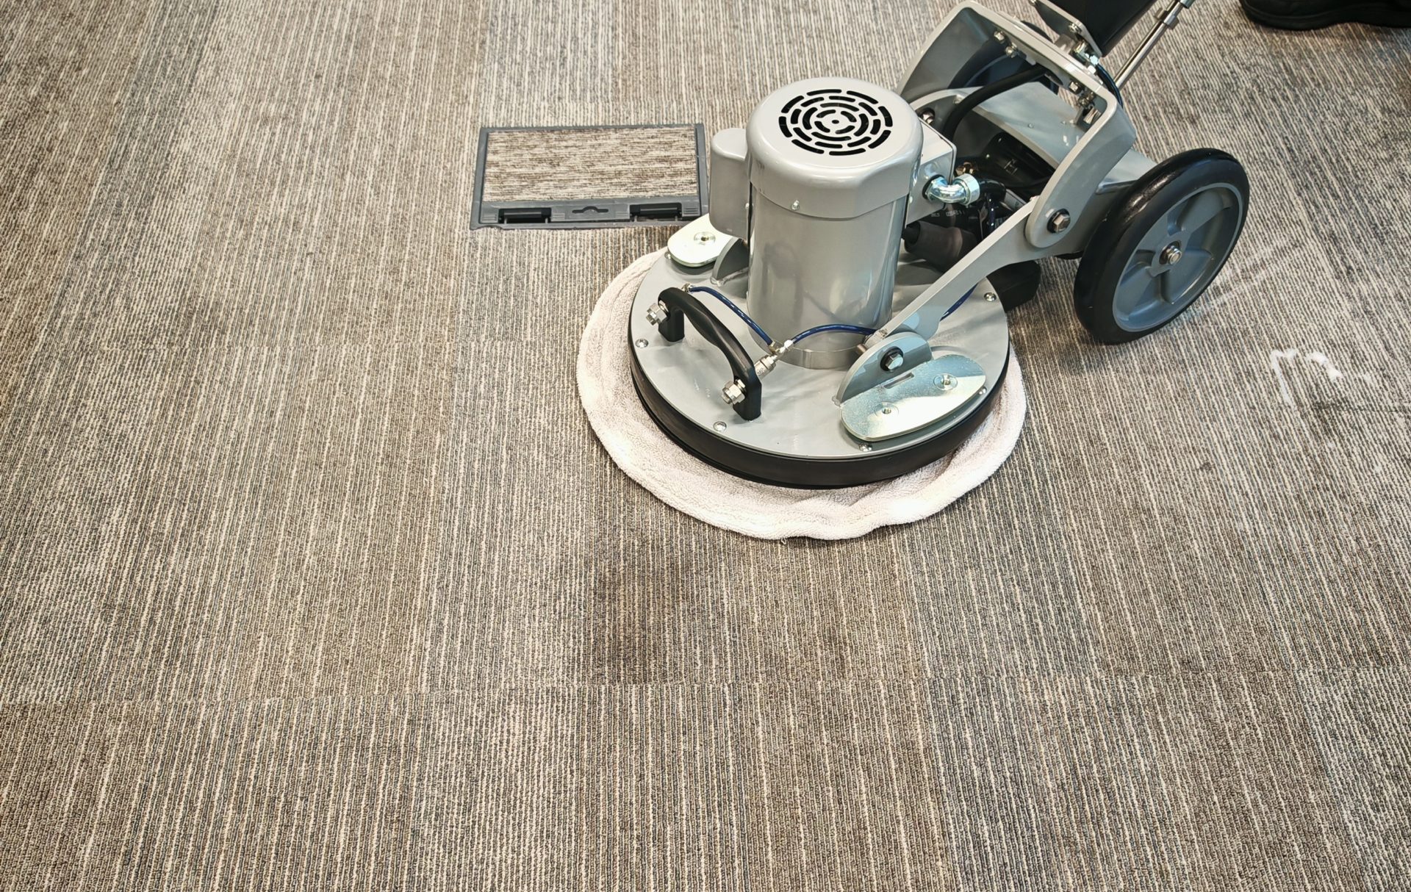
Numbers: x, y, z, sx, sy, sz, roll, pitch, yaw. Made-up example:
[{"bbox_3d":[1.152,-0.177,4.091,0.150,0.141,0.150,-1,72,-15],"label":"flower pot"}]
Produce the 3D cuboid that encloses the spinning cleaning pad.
[{"bbox_3d":[0.113,-0.100,1.760,0.533,0.034,0.533,-1,48,-2],"label":"spinning cleaning pad"}]

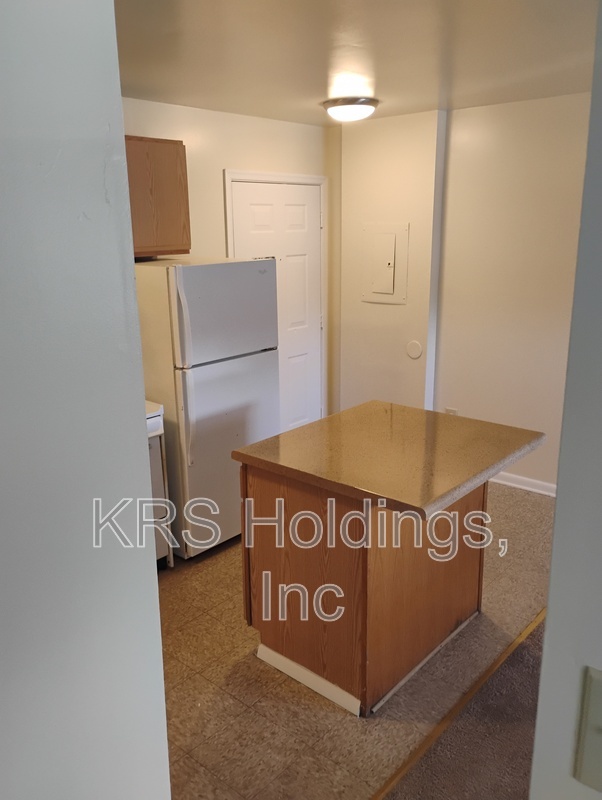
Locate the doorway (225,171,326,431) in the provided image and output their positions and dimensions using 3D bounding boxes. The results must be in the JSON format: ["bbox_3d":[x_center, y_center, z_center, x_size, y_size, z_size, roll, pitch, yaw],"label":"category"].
[{"bbox_3d":[-0.154,-0.583,4.853,0.100,2.107,1.038,12,20,40],"label":"doorway"}]

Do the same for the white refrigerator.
[{"bbox_3d":[-0.607,0.000,3.753,0.735,1.589,0.716,12,20,39],"label":"white refrigerator"}]

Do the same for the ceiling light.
[{"bbox_3d":[0.299,-1.707,3.840,0.330,0.105,0.330,-1,15,0],"label":"ceiling light"}]

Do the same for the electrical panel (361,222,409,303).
[{"bbox_3d":[0.591,-0.975,4.633,0.391,0.563,0.030,12,20,40],"label":"electrical panel"}]

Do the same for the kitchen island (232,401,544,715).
[{"bbox_3d":[0.379,0.611,2.735,0.873,0.908,0.955,12,20,40],"label":"kitchen island"}]

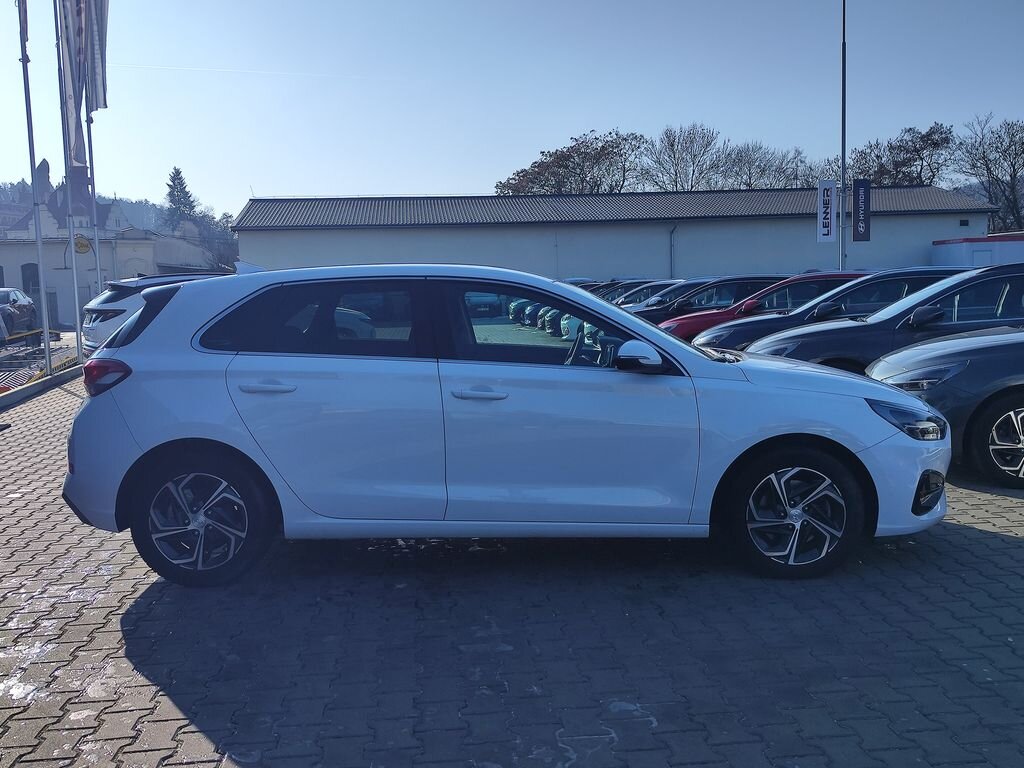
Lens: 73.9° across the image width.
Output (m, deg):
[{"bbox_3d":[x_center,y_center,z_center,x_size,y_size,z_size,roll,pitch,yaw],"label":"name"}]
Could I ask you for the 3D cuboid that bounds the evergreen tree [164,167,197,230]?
[{"bbox_3d":[-46.400,-23.900,95.000,4.800,12.500,4.800,-1,6,0],"label":"evergreen tree"}]

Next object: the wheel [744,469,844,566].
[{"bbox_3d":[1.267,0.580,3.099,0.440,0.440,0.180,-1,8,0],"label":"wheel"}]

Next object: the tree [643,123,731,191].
[{"bbox_3d":[13.336,-12.992,52.000,7.000,13.986,7.000,-1,6,0],"label":"tree"}]

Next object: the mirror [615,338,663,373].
[{"bbox_3d":[0.540,-0.121,2.884,0.180,0.160,0.240,-1,8,0],"label":"mirror"}]

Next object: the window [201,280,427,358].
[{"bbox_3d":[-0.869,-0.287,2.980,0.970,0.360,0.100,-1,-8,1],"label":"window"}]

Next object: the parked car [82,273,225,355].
[{"bbox_3d":[-4.380,-0.944,11.200,4.500,1.650,1.865,-7,10,-40],"label":"parked car"}]

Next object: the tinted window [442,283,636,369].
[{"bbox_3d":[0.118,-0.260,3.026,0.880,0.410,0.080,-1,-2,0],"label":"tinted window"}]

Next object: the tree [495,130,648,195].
[{"bbox_3d":[4.547,-12.610,52.000,11.600,13.527,10.000,-1,6,0],"label":"tree"}]

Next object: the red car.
[{"bbox_3d":[4.000,-0.965,10.750,4.360,1.460,1.800,-2,8,-7],"label":"red car"}]

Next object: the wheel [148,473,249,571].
[{"bbox_3d":[-1.395,0.605,3.103,0.440,0.440,0.180,-1,8,0],"label":"wheel"}]

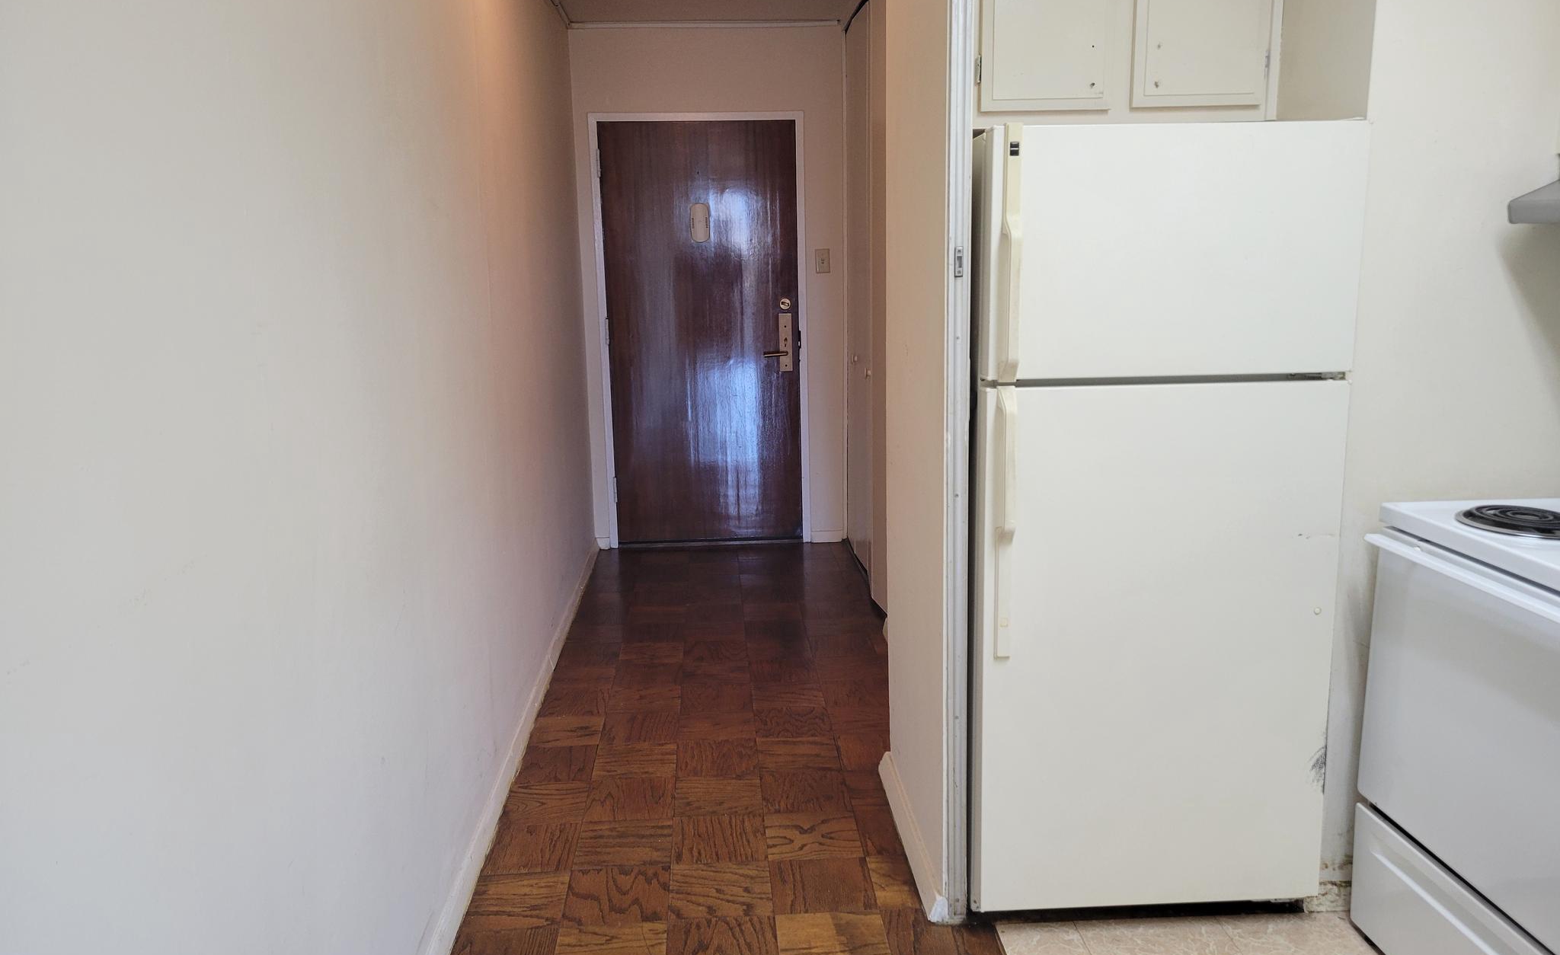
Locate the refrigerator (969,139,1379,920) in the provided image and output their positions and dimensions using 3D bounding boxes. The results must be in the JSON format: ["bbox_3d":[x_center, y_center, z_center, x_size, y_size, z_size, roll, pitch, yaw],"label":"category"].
[{"bbox_3d":[0.743,0.093,2.643,0.719,1.665,0.740,-2,11,-3],"label":"refrigerator"}]

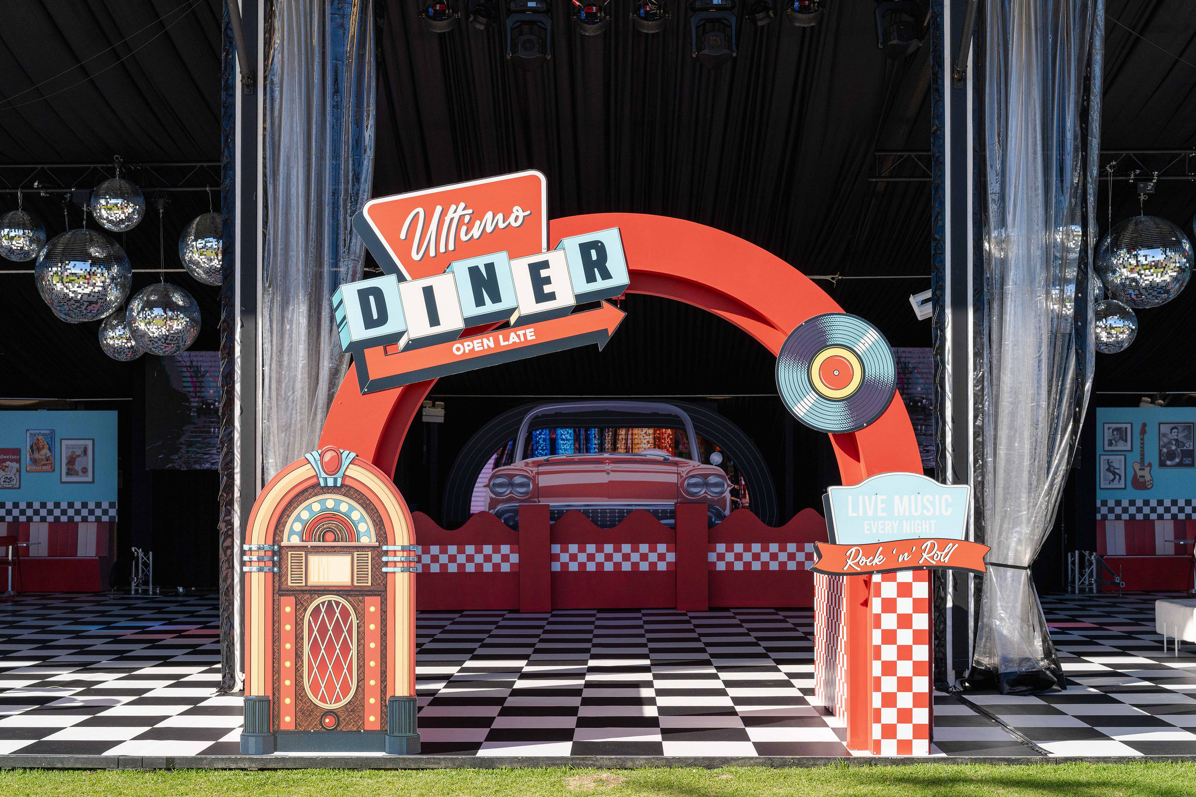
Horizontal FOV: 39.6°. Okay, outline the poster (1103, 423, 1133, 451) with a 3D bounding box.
[{"bbox_3d":[6.947,0.518,22.200,0.390,0.395,0.025,0,-2,1],"label":"poster"}]

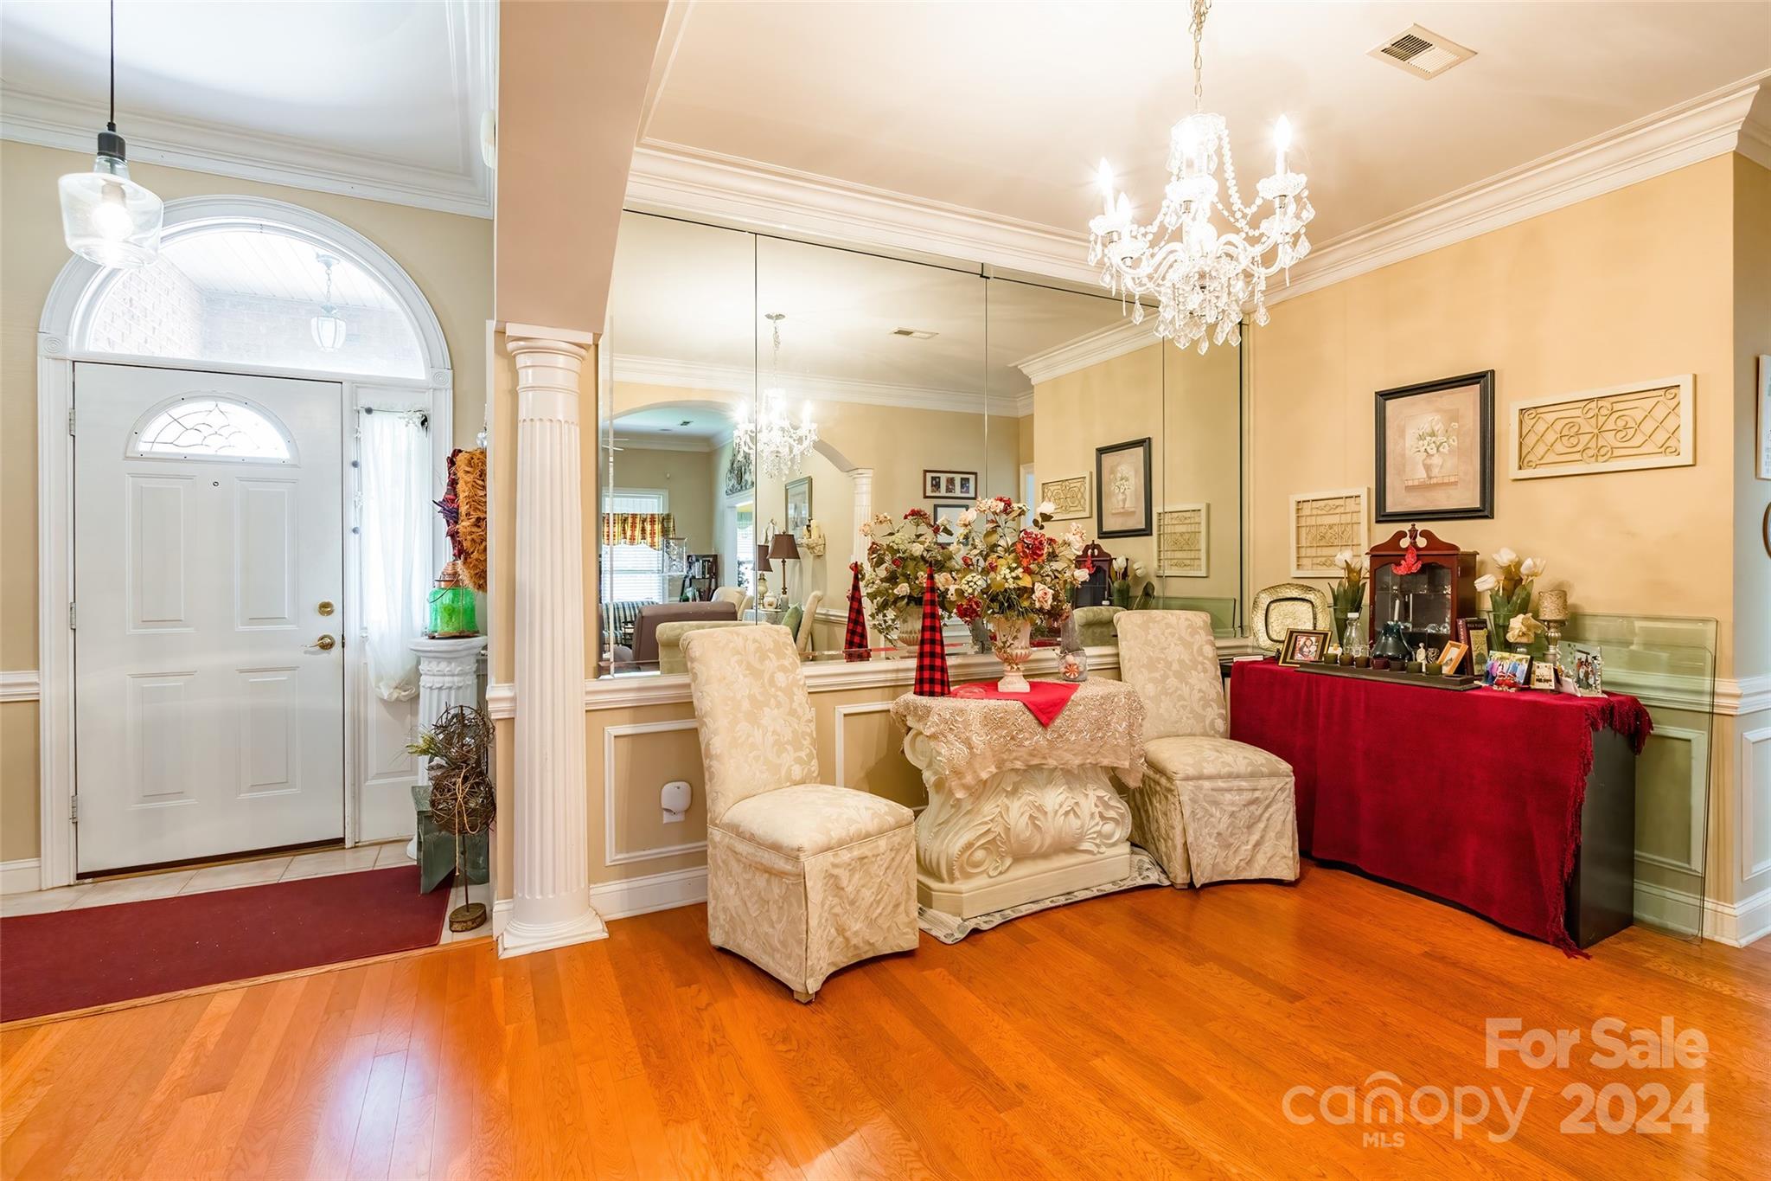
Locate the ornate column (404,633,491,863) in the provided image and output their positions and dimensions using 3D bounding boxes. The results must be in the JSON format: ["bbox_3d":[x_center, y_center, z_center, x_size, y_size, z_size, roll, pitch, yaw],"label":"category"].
[{"bbox_3d":[-1.865,0.677,3.350,0.330,0.920,0.330,-1,1,-26],"label":"ornate column"}]

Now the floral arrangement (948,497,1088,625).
[{"bbox_3d":[0.529,-0.119,3.150,0.530,0.520,0.470,-1,1,-26],"label":"floral arrangement"}]

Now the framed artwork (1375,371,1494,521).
[{"bbox_3d":[2.327,-0.598,3.366,0.030,0.601,0.479,-1,1,-26],"label":"framed artwork"}]

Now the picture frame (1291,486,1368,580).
[{"bbox_3d":[2.126,-0.272,3.790,0.025,0.409,0.401,-1,1,-26],"label":"picture frame"}]

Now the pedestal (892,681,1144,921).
[{"bbox_3d":[0.531,0.773,3.108,0.920,0.750,0.440,-1,1,-26],"label":"pedestal"}]

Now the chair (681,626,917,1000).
[{"bbox_3d":[-0.290,0.658,2.660,0.470,1.020,0.640,-1,1,-44],"label":"chair"}]

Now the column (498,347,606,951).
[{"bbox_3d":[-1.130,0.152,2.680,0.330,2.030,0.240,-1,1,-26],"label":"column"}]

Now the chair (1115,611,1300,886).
[{"bbox_3d":[1.348,0.625,3.381,0.480,1.020,0.620,0,1,-10],"label":"chair"}]

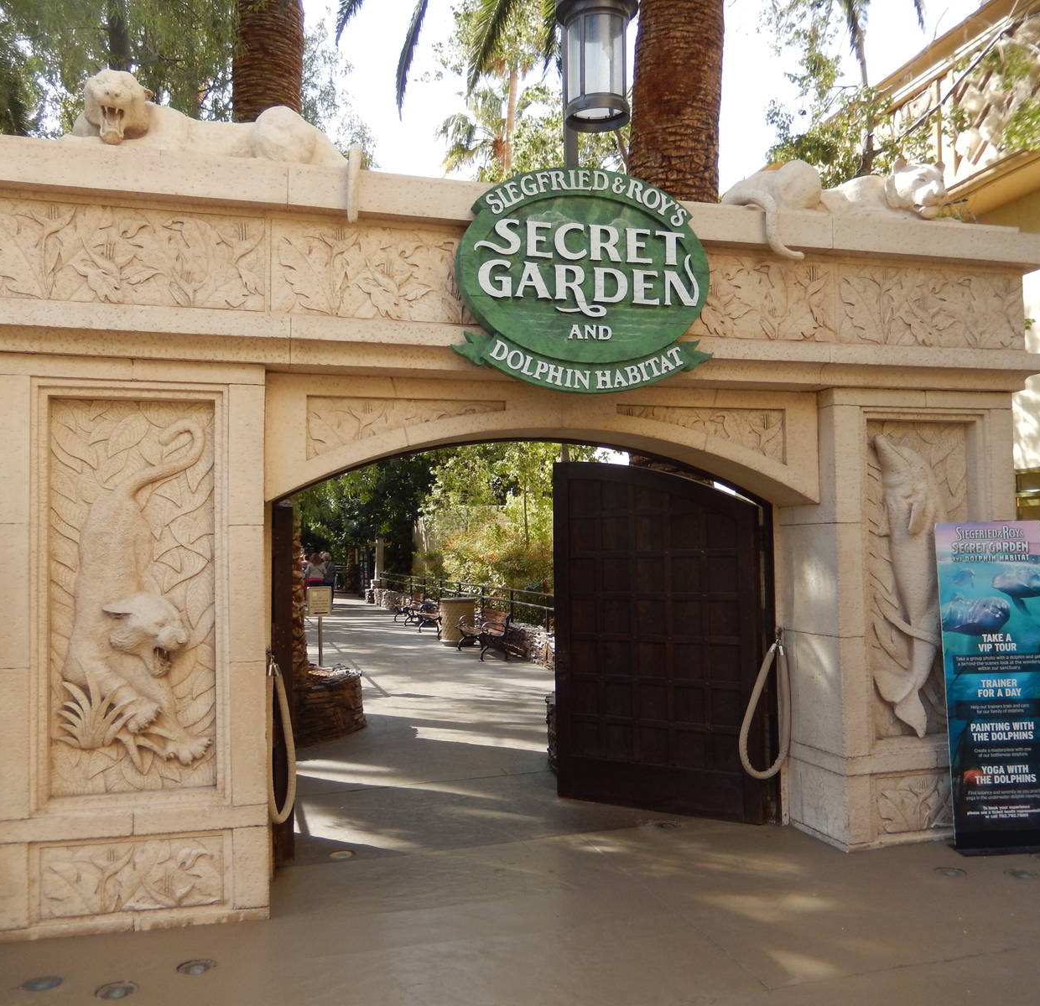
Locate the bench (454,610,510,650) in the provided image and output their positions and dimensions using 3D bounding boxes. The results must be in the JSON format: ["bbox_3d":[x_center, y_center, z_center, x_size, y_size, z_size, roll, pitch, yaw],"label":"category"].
[{"bbox_3d":[-0.604,2.170,16.232,0.600,0.750,1.850,0,-3,-15],"label":"bench"}]

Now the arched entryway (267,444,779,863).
[{"bbox_3d":[0.204,0.775,5.479,3.120,2.420,0.600,0,-3,-15],"label":"arched entryway"}]

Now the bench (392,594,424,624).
[{"bbox_3d":[-2.690,2.547,23.671,0.600,0.750,1.830,0,-3,-15],"label":"bench"}]

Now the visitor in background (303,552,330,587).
[{"bbox_3d":[-5.934,2.299,28.367,0.520,1.660,0.340,0,-3,-11],"label":"visitor in background"}]

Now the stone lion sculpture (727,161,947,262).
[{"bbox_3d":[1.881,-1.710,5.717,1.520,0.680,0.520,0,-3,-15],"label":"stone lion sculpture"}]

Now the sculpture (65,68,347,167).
[{"bbox_3d":[-1.531,-1.832,4.807,1.320,0.480,0.500,0,-3,-15],"label":"sculpture"}]

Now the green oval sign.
[{"bbox_3d":[0.352,-1.155,4.984,1.410,1.170,0.130,0,-3,-15],"label":"green oval sign"}]

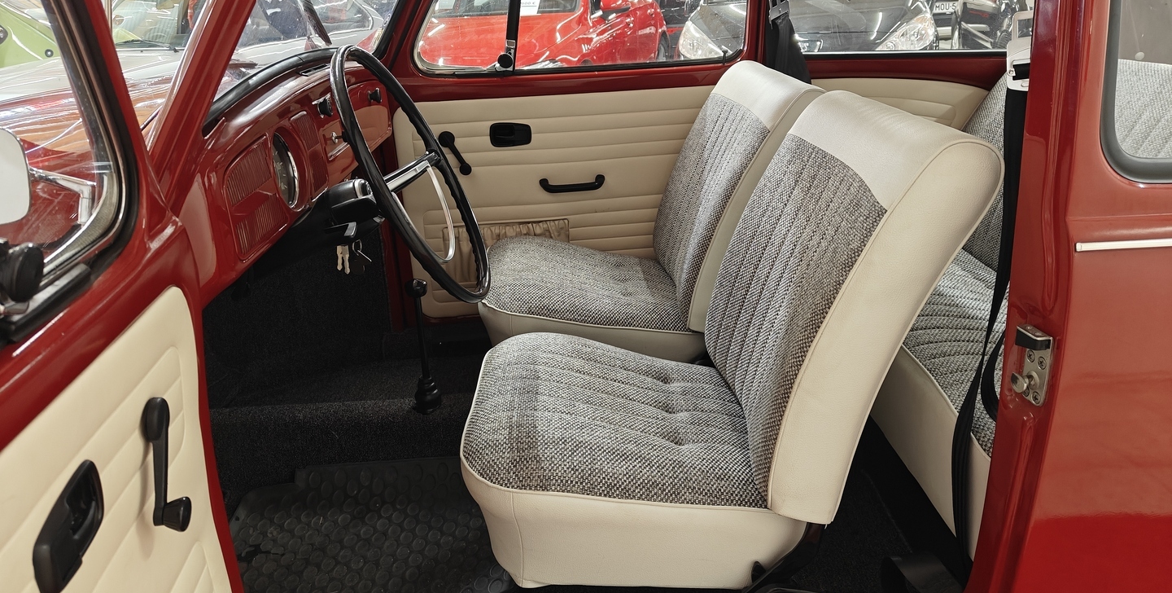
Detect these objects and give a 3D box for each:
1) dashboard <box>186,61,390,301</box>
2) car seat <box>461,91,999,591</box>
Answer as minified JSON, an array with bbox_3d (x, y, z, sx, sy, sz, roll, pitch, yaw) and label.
[{"bbox_3d":[-0.510,-0.295,1.456,0.185,0.245,1.130,-2,21,2],"label":"dashboard"},{"bbox_3d":[0.158,0.039,1.288,0.710,0.655,0.525,-2,21,2],"label":"car seat"}]

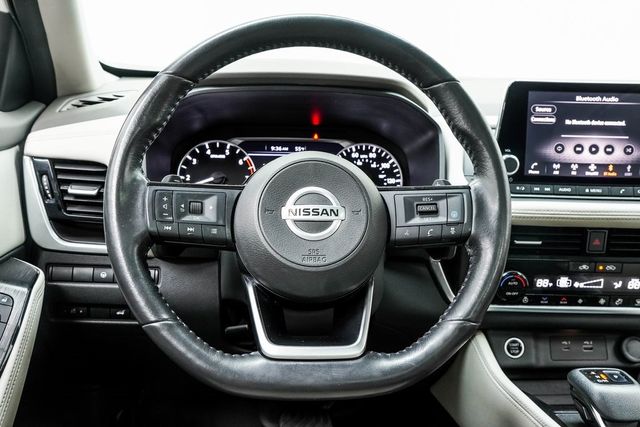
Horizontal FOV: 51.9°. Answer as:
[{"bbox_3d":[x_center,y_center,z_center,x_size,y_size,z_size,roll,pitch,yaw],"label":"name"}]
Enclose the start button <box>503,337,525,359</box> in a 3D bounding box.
[{"bbox_3d":[0.266,0.184,0.900,0.029,0.029,0.010,1,0,0],"label":"start button"}]

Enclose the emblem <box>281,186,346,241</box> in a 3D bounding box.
[{"bbox_3d":[-0.005,0.001,0.606,0.060,0.051,0.007,1,-13,0],"label":"emblem"}]

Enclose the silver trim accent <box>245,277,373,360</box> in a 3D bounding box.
[{"bbox_3d":[-0.010,0.095,0.600,0.120,0.080,0.024,1,-16,0],"label":"silver trim accent"}]

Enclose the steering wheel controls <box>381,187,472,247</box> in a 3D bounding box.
[{"bbox_3d":[0.099,0.003,0.611,0.086,0.057,0.024,1,-13,0],"label":"steering wheel controls"}]

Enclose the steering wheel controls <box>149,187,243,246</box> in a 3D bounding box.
[{"bbox_3d":[-0.117,0.003,0.611,0.086,0.057,0.024,1,-13,0],"label":"steering wheel controls"}]

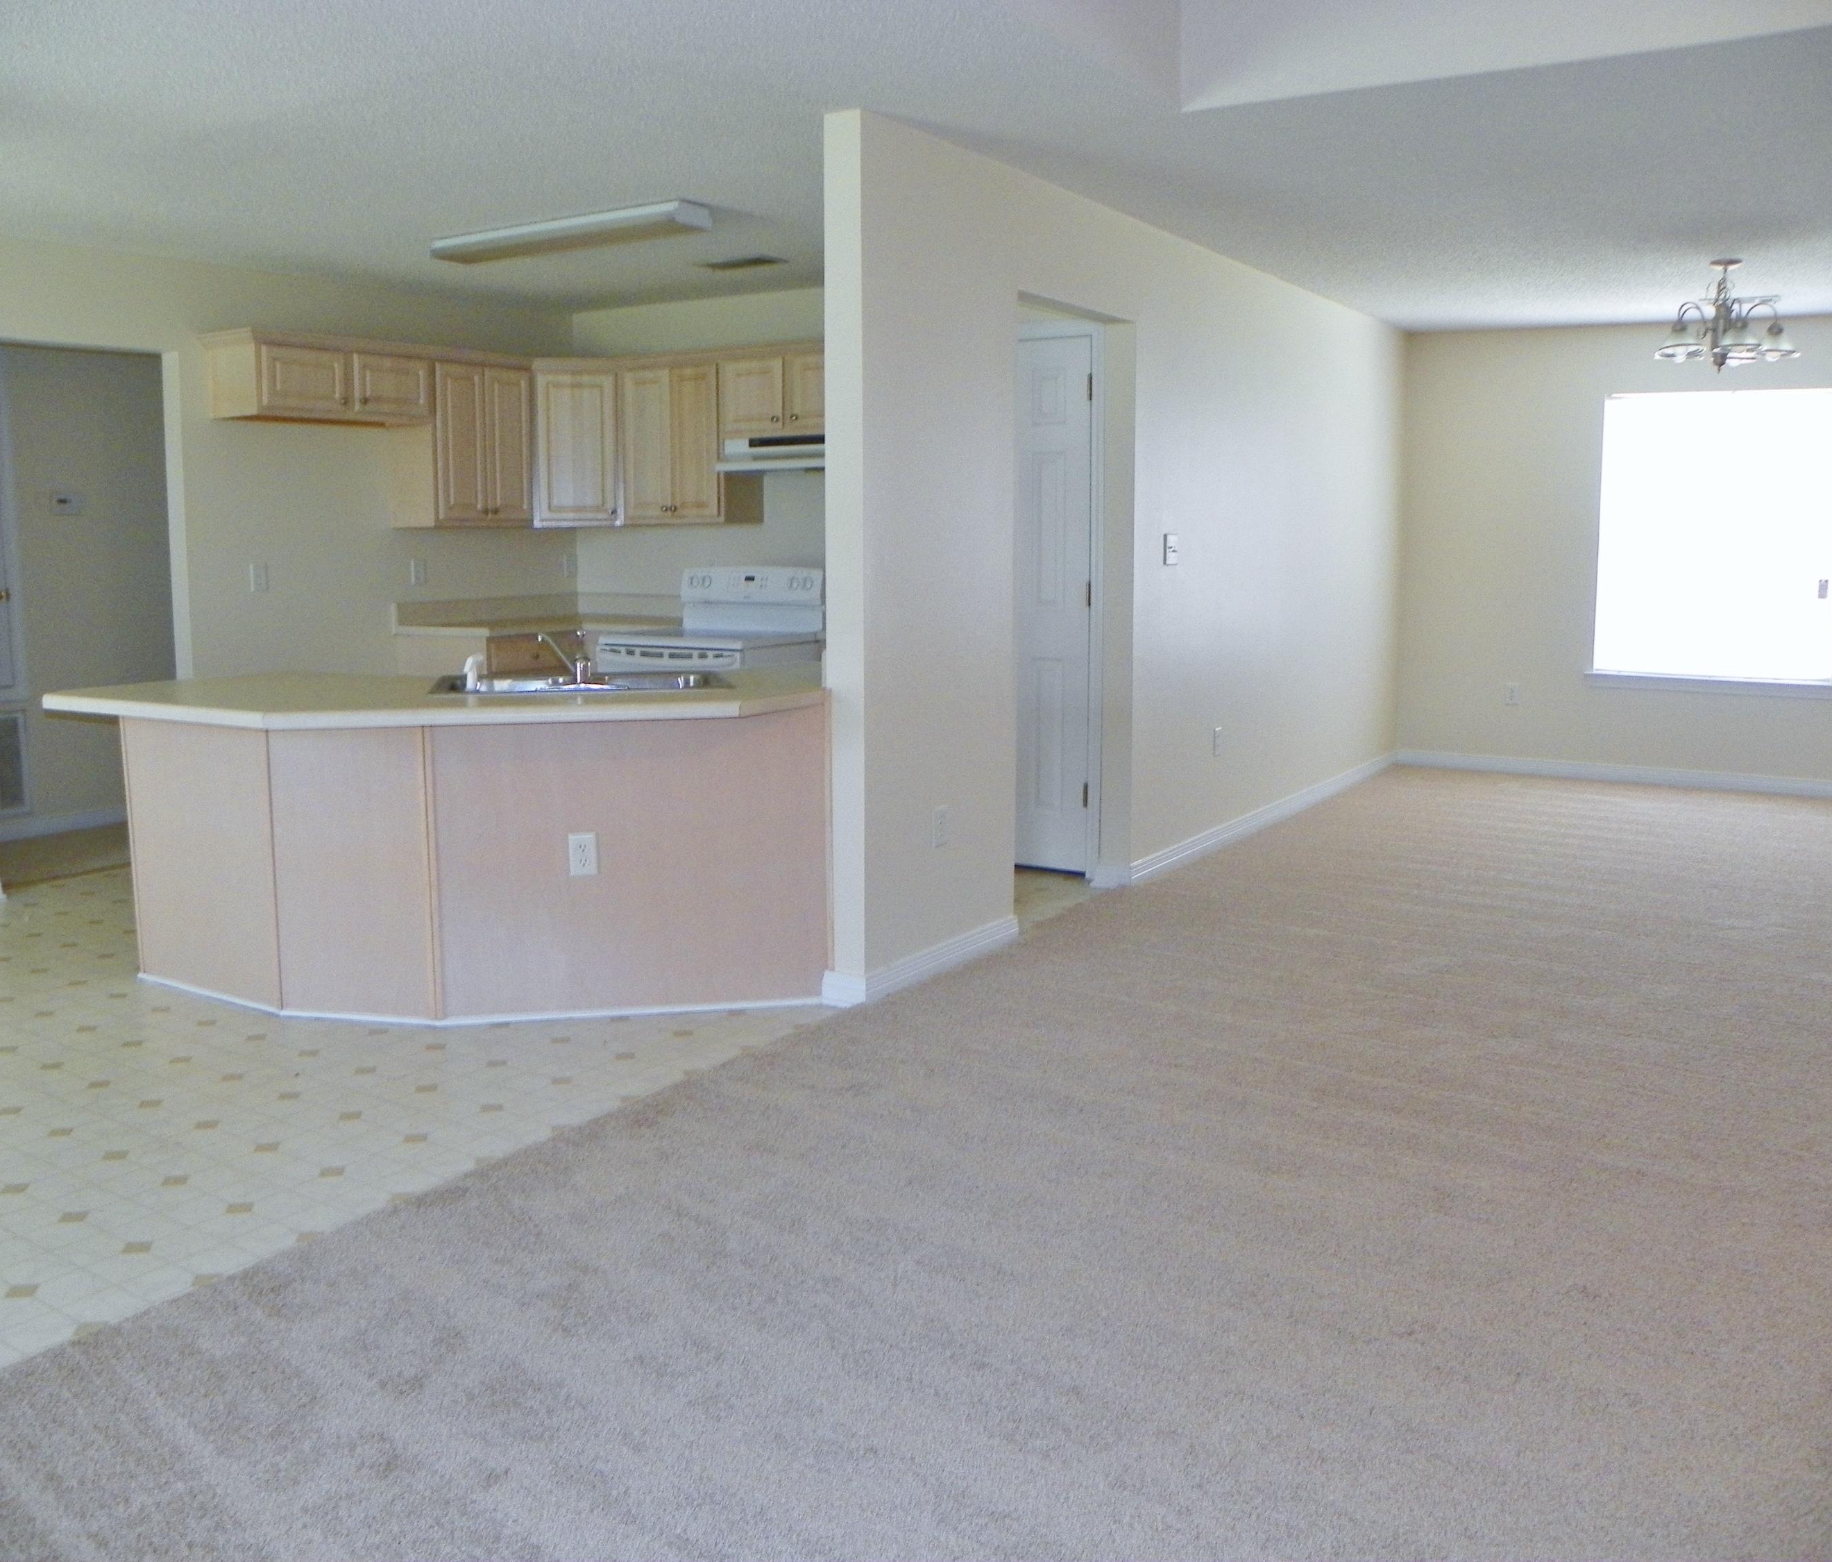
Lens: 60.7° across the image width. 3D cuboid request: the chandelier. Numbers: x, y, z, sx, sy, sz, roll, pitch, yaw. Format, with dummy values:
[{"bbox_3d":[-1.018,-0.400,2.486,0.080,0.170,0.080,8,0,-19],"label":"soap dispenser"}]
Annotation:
[{"bbox_3d":[3.281,-1.874,6.321,0.540,0.440,0.540,5,10,32],"label":"chandelier"}]

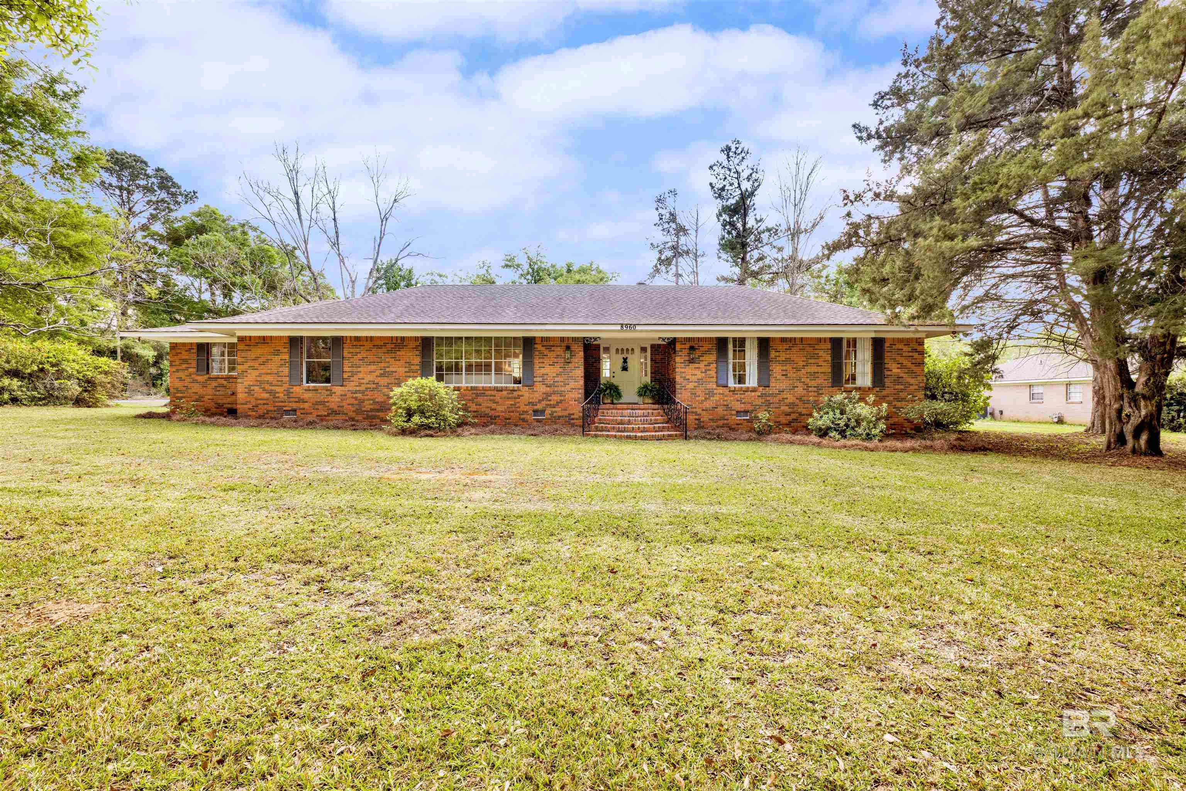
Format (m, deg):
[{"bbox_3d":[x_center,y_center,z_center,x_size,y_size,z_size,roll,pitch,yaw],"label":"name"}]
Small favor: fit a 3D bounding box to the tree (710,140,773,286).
[{"bbox_3d":[11.290,-9.060,35.000,5.000,20.720,5.000,0,0,0],"label":"tree"}]

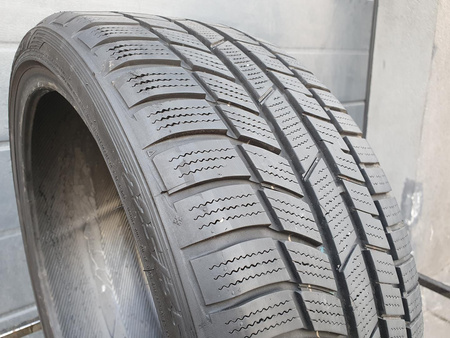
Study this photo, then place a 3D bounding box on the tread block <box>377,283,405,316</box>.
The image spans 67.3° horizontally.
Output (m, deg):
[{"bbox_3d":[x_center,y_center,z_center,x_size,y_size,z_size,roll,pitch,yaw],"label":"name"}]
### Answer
[{"bbox_3d":[0.119,0.096,0.248,0.046,0.021,0.008,20,-19,-38],"label":"tread block"}]

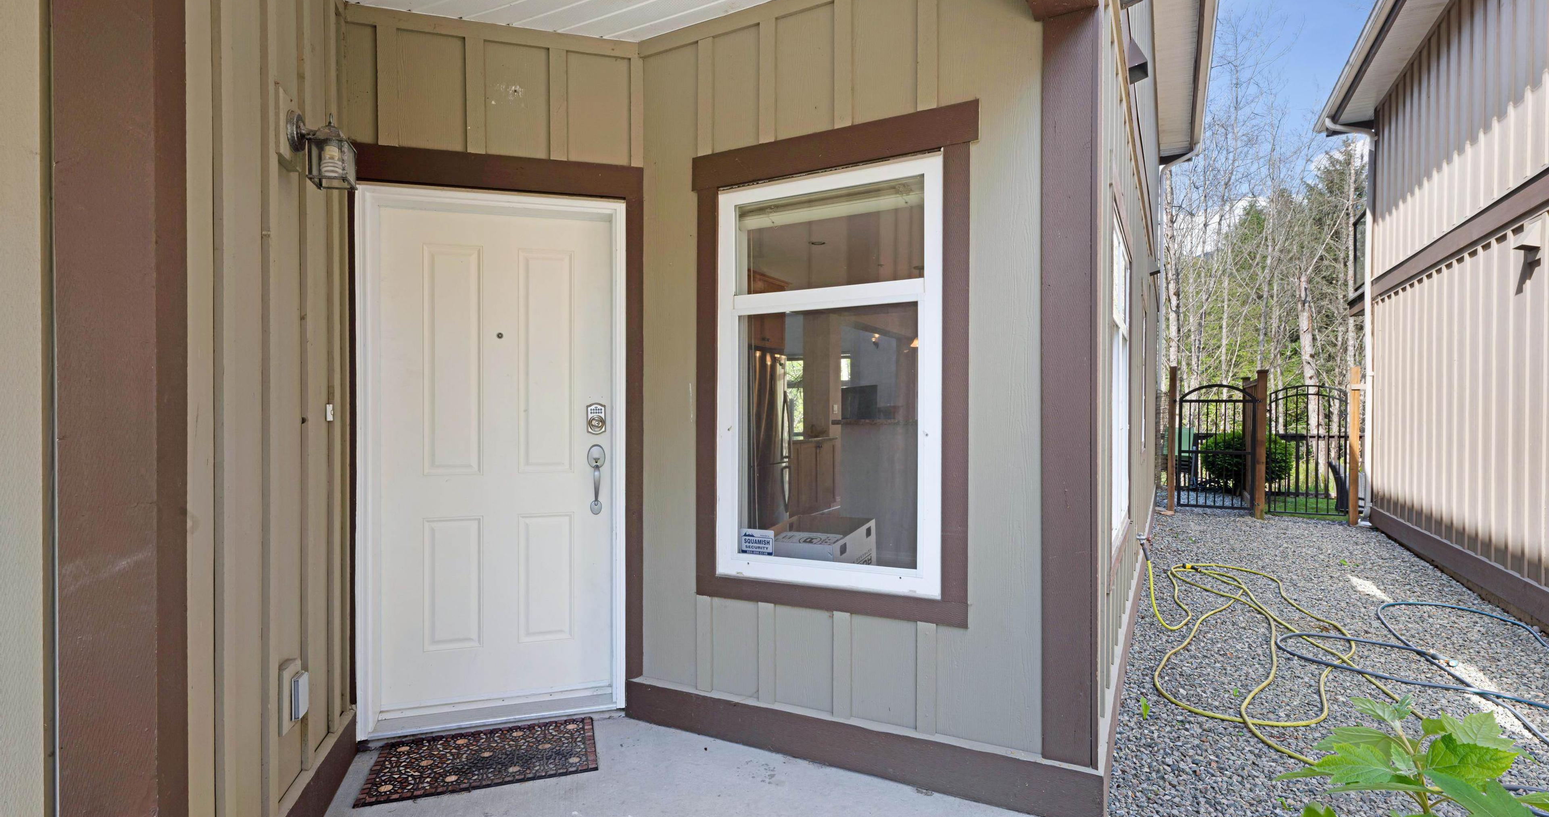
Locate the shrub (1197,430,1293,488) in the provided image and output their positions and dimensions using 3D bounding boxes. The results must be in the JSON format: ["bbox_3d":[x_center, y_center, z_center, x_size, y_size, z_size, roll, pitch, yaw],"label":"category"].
[{"bbox_3d":[7.669,0.847,11.900,1.300,1.000,1.200,0,0,28],"label":"shrub"}]

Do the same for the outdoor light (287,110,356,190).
[{"bbox_3d":[-1.374,-0.787,2.216,0.175,0.220,0.125,0,0,-16],"label":"outdoor light"}]

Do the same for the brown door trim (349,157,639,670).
[{"bbox_3d":[-1.089,0.063,2.960,1.110,2.150,0.060,0,0,-16],"label":"brown door trim"}]

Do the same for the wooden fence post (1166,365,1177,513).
[{"bbox_3d":[5.224,0.410,9.600,0.090,1.920,0.090,0,0,28],"label":"wooden fence post"}]

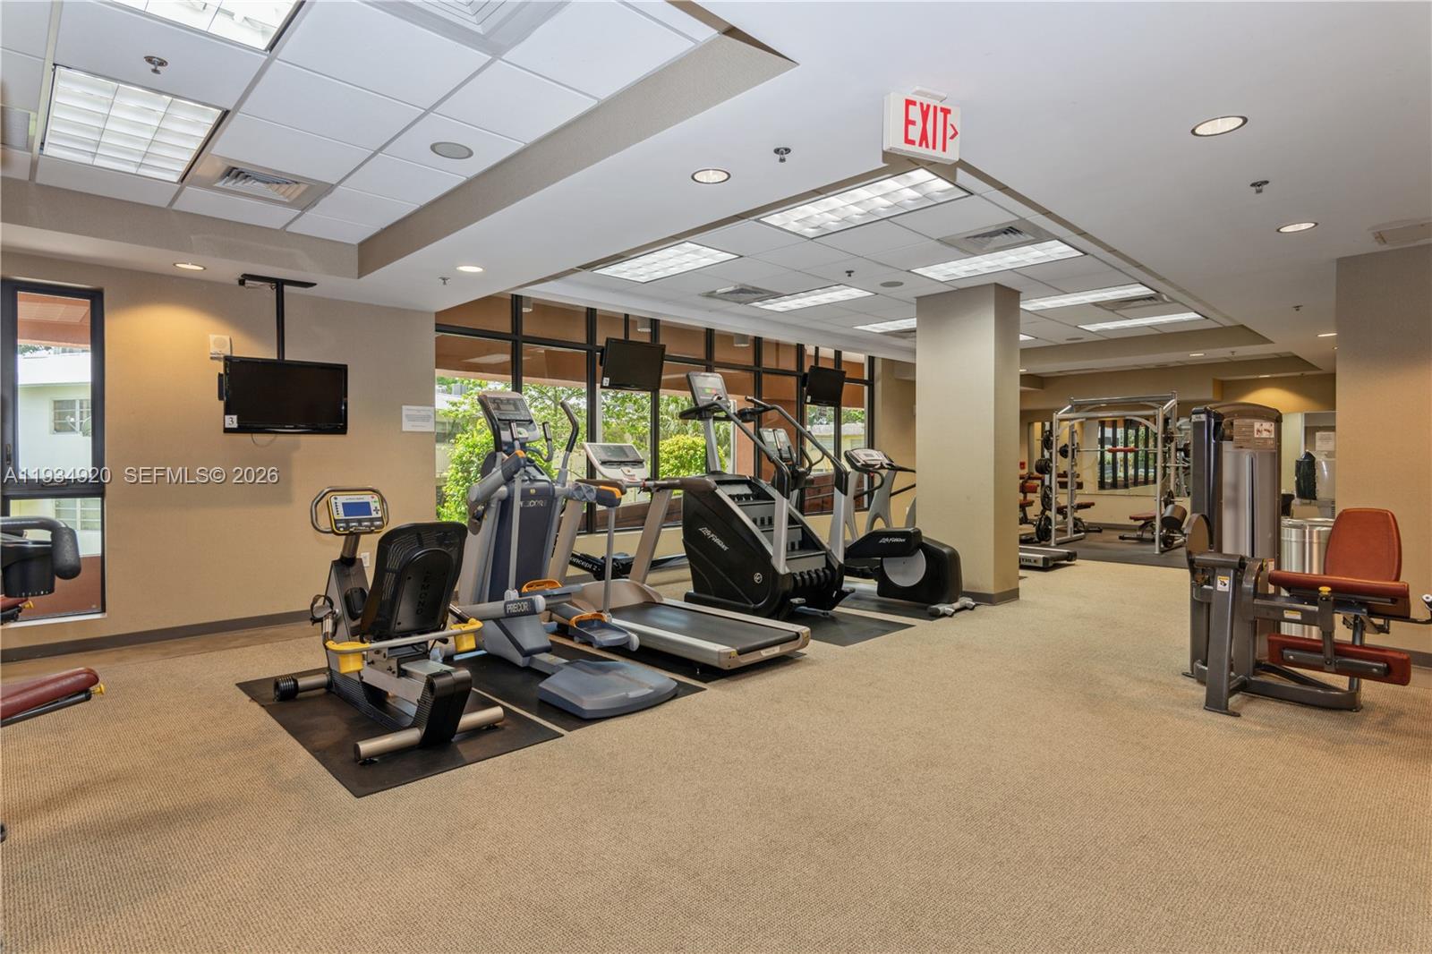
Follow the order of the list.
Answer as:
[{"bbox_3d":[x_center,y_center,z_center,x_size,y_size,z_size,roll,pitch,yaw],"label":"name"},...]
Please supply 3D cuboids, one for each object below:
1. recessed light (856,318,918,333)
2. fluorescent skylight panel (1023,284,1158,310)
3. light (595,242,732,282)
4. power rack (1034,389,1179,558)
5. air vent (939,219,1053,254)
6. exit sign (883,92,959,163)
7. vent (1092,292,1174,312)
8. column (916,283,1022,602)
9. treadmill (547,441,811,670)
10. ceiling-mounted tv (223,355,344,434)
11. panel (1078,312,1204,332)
[{"bbox_3d":[2.193,-1.734,8.515,0.590,0.060,1.200,-1,1,-44],"label":"recessed light"},{"bbox_3d":[3.511,-1.724,7.272,0.590,0.060,1.200,-1,1,-44],"label":"fluorescent skylight panel"},{"bbox_3d":[-0.401,-1.690,5.983,0.590,0.060,1.200,-1,1,-44],"label":"light"},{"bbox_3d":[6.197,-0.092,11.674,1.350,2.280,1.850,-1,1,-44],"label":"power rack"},{"bbox_3d":[1.987,-1.688,5.349,0.600,0.050,0.600,-1,1,-44],"label":"air vent"},{"bbox_3d":[0.753,-1.267,2.756,0.303,0.193,0.045,-1,1,-23],"label":"exit sign"},{"bbox_3d":[4.142,-1.724,7.471,0.600,0.050,0.600,-1,1,-44],"label":"vent"},{"bbox_3d":[2.370,-0.292,7.117,0.540,2.830,0.770,-1,1,-44],"label":"column"},{"bbox_3d":[-0.378,0.437,5.490,0.840,1.440,2.120,-1,1,-44],"label":"treadmill"},{"bbox_3d":[-3.106,-0.576,5.481,0.800,0.520,0.090,-1,1,-44],"label":"ceiling-mounted tv"},{"bbox_3d":[4.806,-1.746,8.536,0.590,0.060,1.200,-1,1,-44],"label":"panel"}]

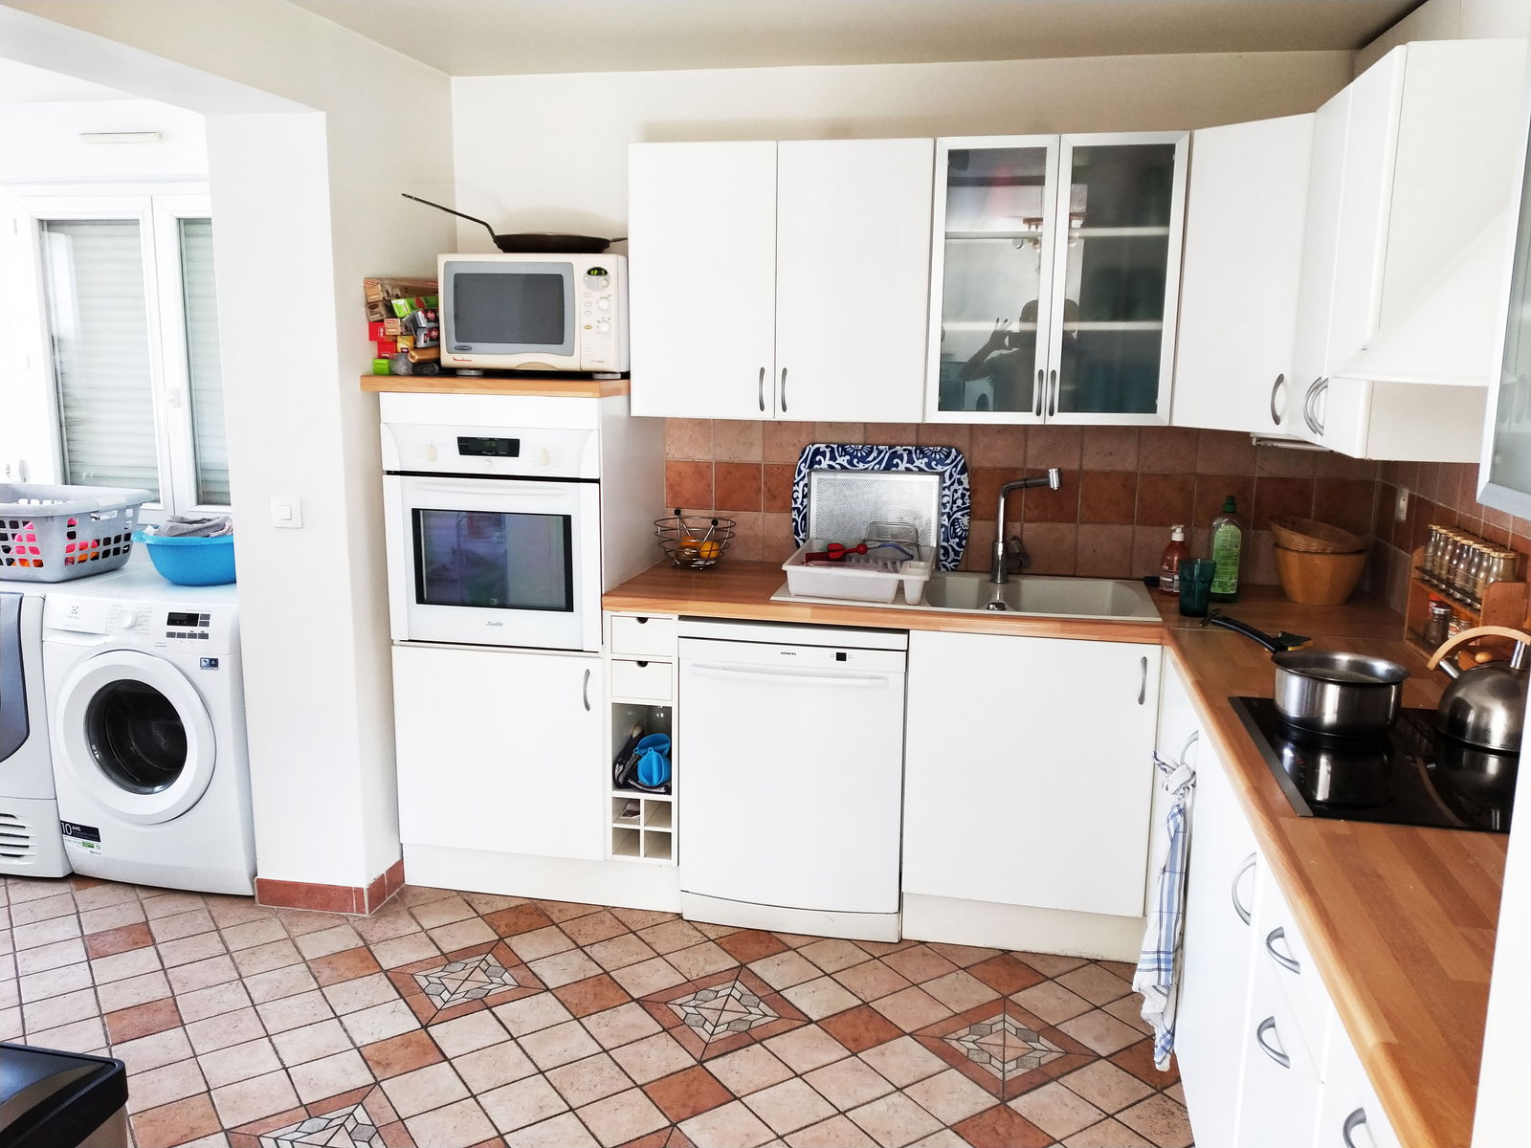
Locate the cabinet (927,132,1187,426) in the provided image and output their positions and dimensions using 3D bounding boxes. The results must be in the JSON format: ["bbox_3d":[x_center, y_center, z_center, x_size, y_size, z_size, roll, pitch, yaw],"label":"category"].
[{"bbox_3d":[0.751,-0.759,2.722,0.600,0.700,0.380,3,11,10],"label":"cabinet"}]

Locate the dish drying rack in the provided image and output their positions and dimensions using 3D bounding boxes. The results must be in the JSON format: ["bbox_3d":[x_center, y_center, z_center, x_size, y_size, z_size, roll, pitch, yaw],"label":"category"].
[{"bbox_3d":[0.269,-0.027,2.789,0.385,0.120,0.450,4,11,15],"label":"dish drying rack"}]

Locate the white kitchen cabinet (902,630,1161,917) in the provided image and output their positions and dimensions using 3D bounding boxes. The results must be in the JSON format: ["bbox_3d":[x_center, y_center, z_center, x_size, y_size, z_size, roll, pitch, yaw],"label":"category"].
[{"bbox_3d":[0.722,0.458,2.825,0.610,0.710,0.580,3,11,14],"label":"white kitchen cabinet"}]

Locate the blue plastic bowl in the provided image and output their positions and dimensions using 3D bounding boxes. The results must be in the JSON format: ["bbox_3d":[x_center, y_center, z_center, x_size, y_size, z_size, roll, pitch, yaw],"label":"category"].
[{"bbox_3d":[-1.607,-0.064,2.990,0.400,0.150,0.380,1,11,0],"label":"blue plastic bowl"}]

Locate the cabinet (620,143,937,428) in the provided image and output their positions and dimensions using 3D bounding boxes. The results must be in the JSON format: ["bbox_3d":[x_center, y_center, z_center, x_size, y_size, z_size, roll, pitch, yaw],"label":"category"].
[{"bbox_3d":[0.062,-0.792,2.840,0.800,0.700,0.380,3,11,10],"label":"cabinet"}]

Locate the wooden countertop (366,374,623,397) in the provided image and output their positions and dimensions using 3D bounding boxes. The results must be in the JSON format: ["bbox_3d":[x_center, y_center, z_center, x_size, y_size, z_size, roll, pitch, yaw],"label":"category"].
[{"bbox_3d":[-0.681,-0.537,2.900,0.650,0.040,0.615,3,11,10],"label":"wooden countertop"}]

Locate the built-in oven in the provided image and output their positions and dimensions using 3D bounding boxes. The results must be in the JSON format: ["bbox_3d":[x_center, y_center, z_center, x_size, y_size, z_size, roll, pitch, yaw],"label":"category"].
[{"bbox_3d":[-0.673,-0.143,3.031,0.625,0.610,0.550,3,11,14],"label":"built-in oven"}]

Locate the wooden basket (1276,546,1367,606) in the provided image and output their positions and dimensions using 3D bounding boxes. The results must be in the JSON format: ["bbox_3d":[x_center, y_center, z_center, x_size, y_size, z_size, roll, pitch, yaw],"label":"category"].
[{"bbox_3d":[1.474,0.000,2.712,0.230,0.145,0.230,3,11,10],"label":"wooden basket"}]

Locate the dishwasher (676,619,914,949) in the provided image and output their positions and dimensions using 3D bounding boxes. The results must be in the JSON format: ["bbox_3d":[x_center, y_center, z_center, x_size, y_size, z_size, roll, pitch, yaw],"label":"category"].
[{"bbox_3d":[0.133,0.509,3.001,0.610,0.867,0.580,3,11,14],"label":"dishwasher"}]

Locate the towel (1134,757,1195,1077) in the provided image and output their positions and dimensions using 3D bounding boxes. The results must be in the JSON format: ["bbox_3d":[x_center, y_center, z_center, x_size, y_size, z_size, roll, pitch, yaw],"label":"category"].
[{"bbox_3d":[0.785,0.661,2.018,0.085,0.630,0.140,3,11,14],"label":"towel"}]

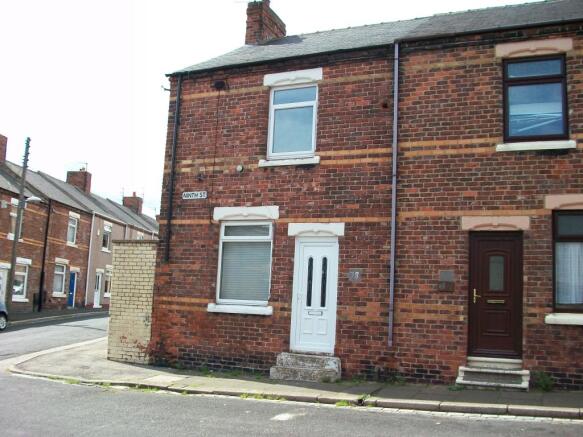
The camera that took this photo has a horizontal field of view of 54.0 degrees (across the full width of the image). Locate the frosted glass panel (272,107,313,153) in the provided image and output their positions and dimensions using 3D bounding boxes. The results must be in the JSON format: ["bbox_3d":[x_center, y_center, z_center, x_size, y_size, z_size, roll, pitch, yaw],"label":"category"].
[{"bbox_3d":[0.036,-1.792,11.658,0.866,0.929,0.030,-1,-9,23],"label":"frosted glass panel"}]

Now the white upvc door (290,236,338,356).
[{"bbox_3d":[0.448,1.429,10.734,0.860,2.154,0.090,-1,-9,21],"label":"white upvc door"}]

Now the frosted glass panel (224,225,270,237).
[{"bbox_3d":[-0.888,0.254,11.466,0.991,0.210,0.030,-1,-9,21],"label":"frosted glass panel"}]

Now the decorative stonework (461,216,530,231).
[{"bbox_3d":[3.511,0.090,9.821,1.108,0.231,0.120,-1,-9,23],"label":"decorative stonework"}]

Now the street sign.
[{"bbox_3d":[-2.065,-0.496,12.249,0.618,0.152,0.025,-1,-9,23],"label":"street sign"}]

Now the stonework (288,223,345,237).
[{"bbox_3d":[0.503,0.223,11.086,1.148,0.242,0.120,-1,-9,23],"label":"stonework"}]

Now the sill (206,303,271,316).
[{"bbox_3d":[-0.971,1.771,11.148,1.394,0.163,0.160,-1,-9,21],"label":"sill"}]

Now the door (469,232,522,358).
[{"bbox_3d":[3.428,1.271,9.639,0.860,2.109,0.080,-1,-9,21],"label":"door"}]

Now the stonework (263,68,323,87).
[{"bbox_3d":[0.053,-2.889,11.774,1.298,0.249,0.120,-1,-9,23],"label":"stonework"}]

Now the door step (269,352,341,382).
[{"bbox_3d":[0.290,2.738,10.523,1.250,0.450,0.440,-1,-9,23],"label":"door step"}]

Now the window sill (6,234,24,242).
[{"bbox_3d":[-13.307,0.978,27.515,0.160,0.170,1.250,1,-9,8],"label":"window sill"}]

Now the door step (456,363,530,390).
[{"bbox_3d":[3.246,2.561,9.212,1.061,0.306,0.450,-1,-9,21],"label":"door step"}]

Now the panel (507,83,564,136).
[{"bbox_3d":[4.228,-1.866,9.891,0.893,0.918,0.030,-1,-9,23],"label":"panel"}]

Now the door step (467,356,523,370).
[{"bbox_3d":[3.361,2.381,9.453,0.846,0.140,0.180,-1,-9,21],"label":"door step"}]

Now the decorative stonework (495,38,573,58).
[{"bbox_3d":[4.247,-2.957,10.010,1.277,0.233,0.120,-1,-9,23],"label":"decorative stonework"}]

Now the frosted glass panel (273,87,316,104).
[{"bbox_3d":[0.070,-2.454,11.562,0.913,0.320,0.030,-1,-9,21],"label":"frosted glass panel"}]

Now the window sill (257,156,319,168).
[{"bbox_3d":[-0.021,-1.088,11.272,1.265,0.140,0.160,-1,-9,21],"label":"window sill"}]

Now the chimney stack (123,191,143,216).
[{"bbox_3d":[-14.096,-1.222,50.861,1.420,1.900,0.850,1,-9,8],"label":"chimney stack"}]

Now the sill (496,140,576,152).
[{"bbox_3d":[4.175,-1.215,9.750,1.292,0.116,0.200,-1,-9,23],"label":"sill"}]

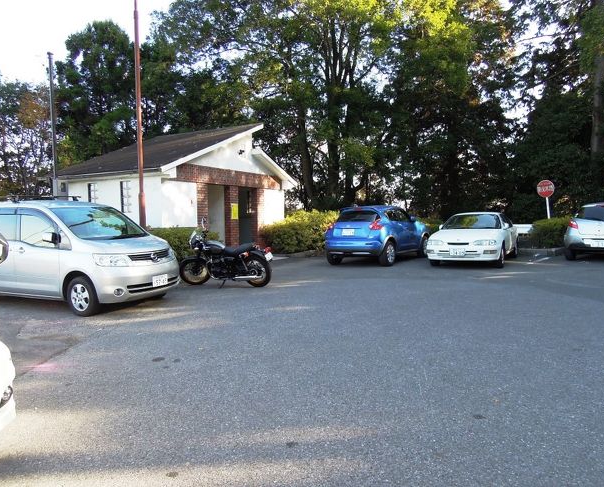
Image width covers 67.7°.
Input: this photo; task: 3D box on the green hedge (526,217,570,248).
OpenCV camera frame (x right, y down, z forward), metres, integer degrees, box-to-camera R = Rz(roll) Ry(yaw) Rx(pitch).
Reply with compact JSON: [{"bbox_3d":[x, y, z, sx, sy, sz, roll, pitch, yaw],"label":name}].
[{"bbox_3d":[7.692,-0.374,14.082,1.500,1.050,2.200,1,4,29],"label":"green hedge"}]

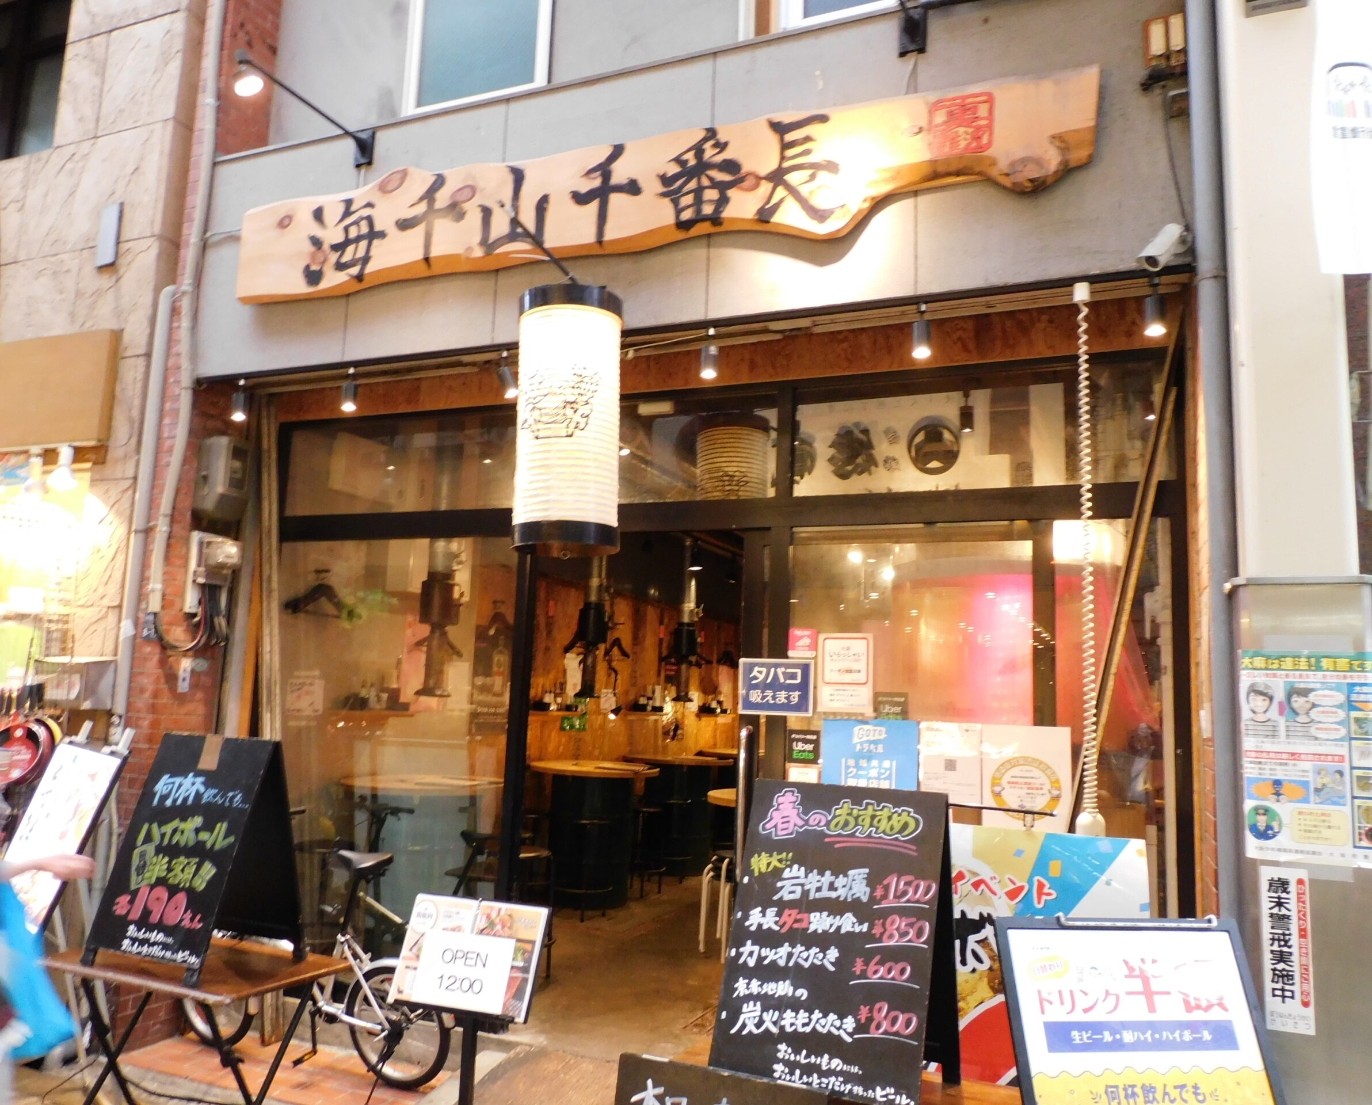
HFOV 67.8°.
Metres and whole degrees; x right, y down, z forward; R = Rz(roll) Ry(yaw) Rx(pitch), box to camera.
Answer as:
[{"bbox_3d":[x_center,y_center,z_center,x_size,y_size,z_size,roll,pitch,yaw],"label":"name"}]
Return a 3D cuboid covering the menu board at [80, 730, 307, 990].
[{"bbox_3d":[-1.517,0.939,3.250,0.480,0.695,0.415,-1,-8,25],"label":"menu board"}]

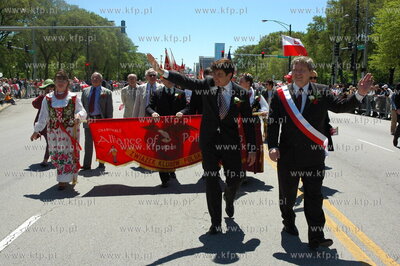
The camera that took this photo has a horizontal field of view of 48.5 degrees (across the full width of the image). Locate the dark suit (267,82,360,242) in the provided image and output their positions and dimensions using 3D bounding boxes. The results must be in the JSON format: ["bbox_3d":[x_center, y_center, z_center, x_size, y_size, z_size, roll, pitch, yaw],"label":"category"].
[{"bbox_3d":[1.076,0.264,4.279,0.878,1.490,0.580,0,7,3],"label":"dark suit"}]

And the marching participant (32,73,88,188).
[{"bbox_3d":[-2.081,-0.056,6.554,0.800,1.700,0.450,1,6,5],"label":"marching participant"}]

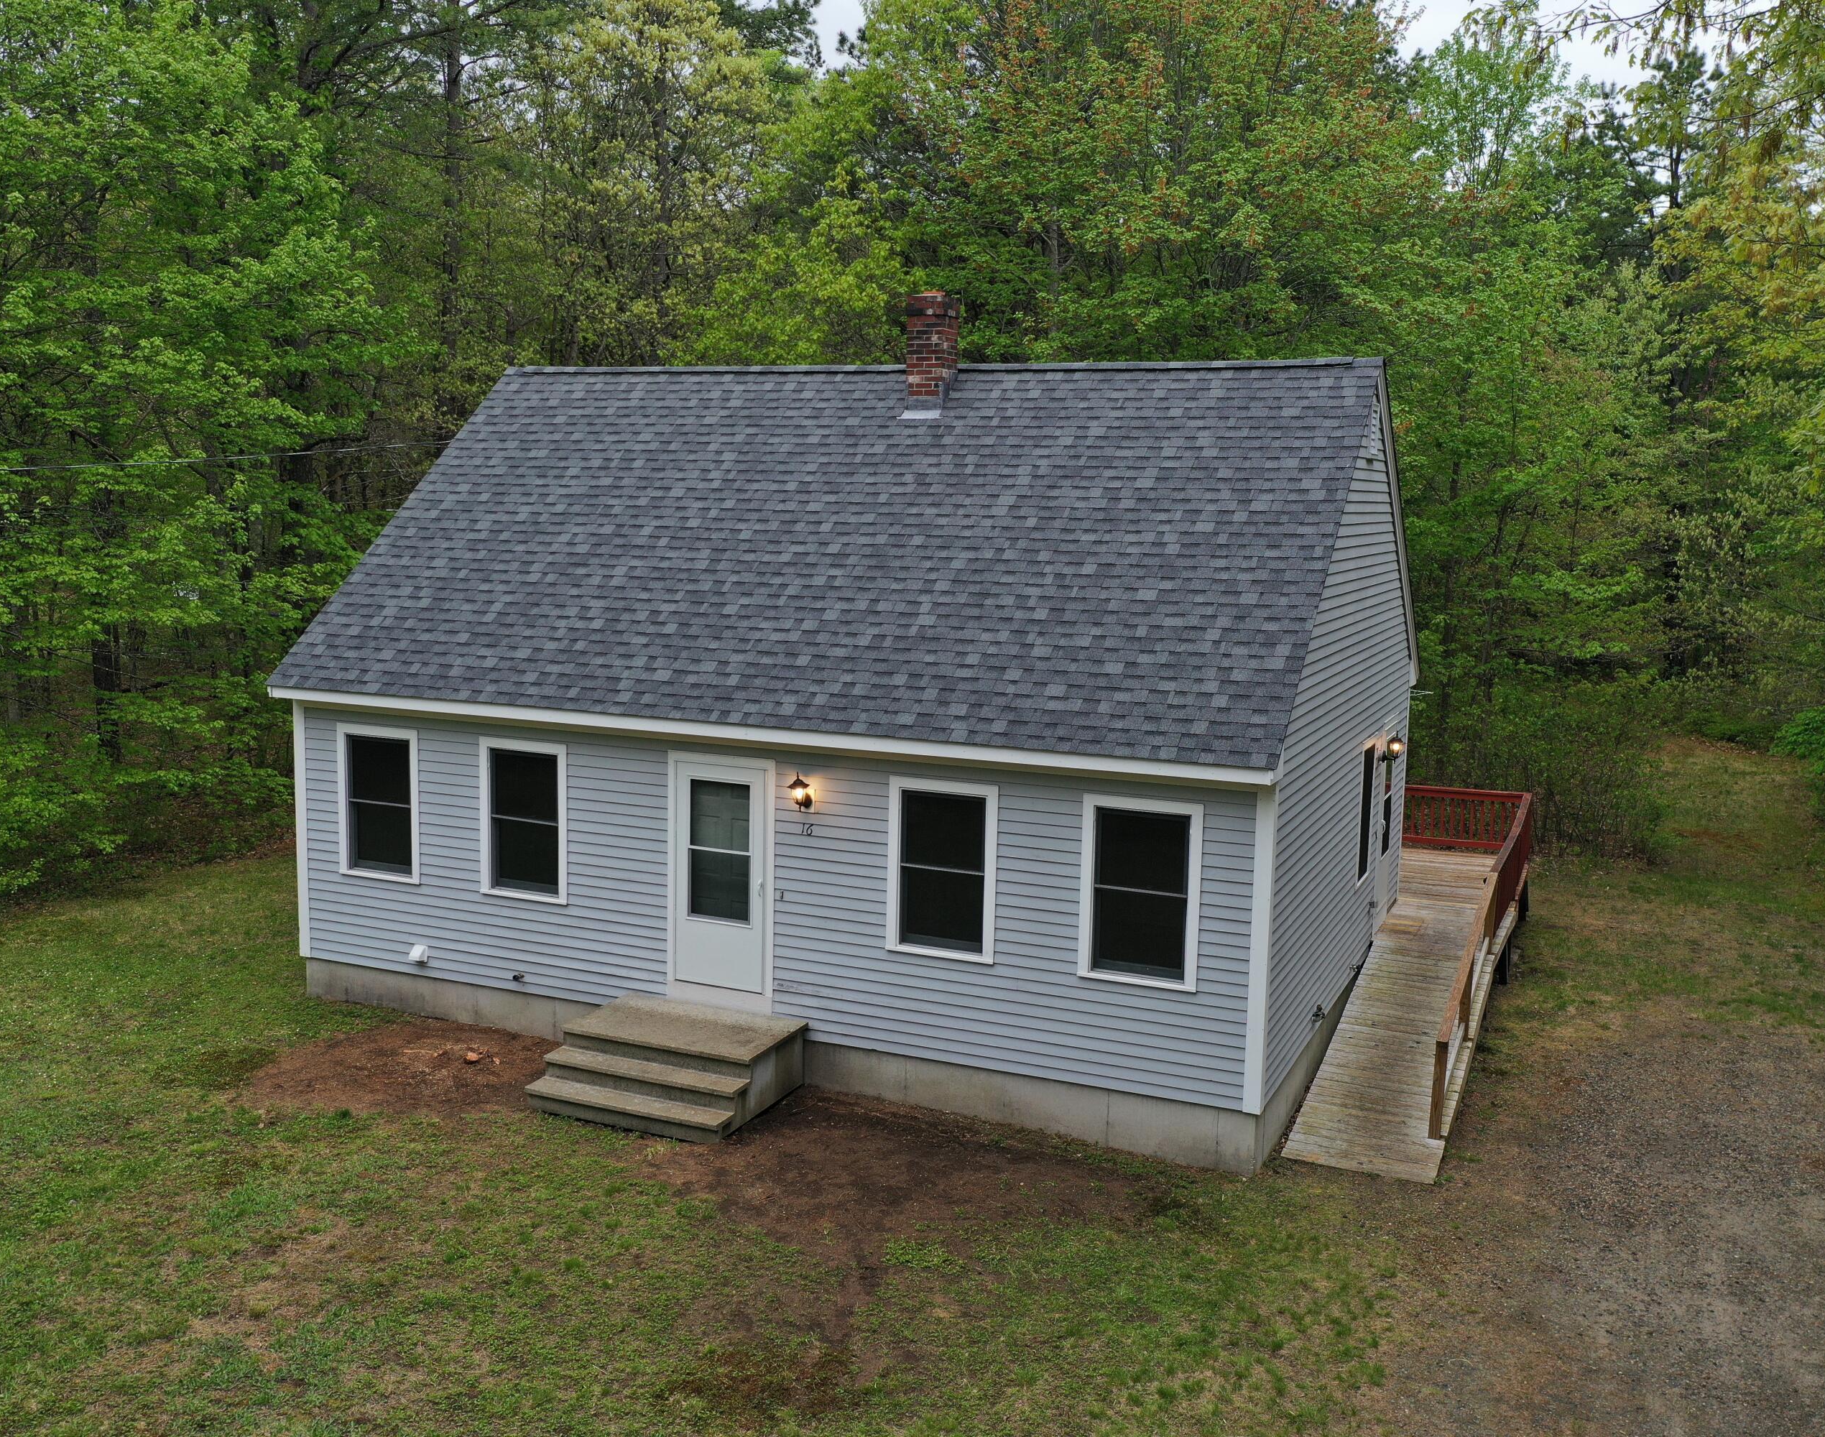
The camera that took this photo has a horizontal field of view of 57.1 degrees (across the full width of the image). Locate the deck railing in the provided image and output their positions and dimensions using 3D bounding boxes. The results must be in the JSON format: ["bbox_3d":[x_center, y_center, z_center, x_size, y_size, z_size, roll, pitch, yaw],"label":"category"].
[{"bbox_3d":[5.474,2.196,18.189,1.740,1.460,9.350,5,9,24],"label":"deck railing"}]

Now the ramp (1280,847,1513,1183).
[{"bbox_3d":[5.569,2.721,17.801,1.240,0.630,9.900,5,9,24],"label":"ramp"}]

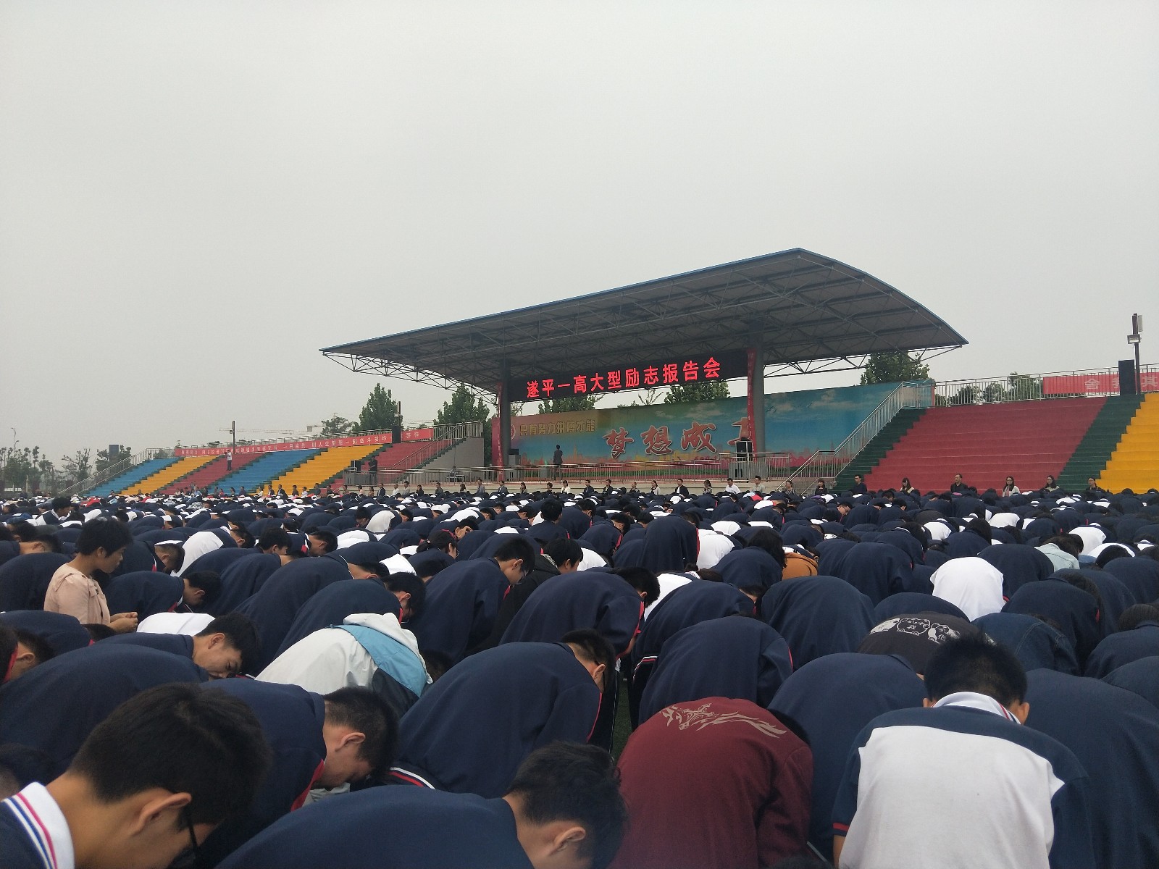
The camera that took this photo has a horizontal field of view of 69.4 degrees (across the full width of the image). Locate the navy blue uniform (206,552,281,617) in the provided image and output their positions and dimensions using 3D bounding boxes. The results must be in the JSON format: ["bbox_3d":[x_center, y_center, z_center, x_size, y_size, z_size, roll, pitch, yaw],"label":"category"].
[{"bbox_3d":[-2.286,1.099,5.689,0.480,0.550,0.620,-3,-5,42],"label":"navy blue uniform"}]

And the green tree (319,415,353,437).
[{"bbox_3d":[-27.594,2.725,95.031,4.200,9.880,4.200,-3,-5,42],"label":"green tree"}]

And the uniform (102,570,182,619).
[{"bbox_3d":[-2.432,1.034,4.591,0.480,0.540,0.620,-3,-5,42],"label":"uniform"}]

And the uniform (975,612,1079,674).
[{"bbox_3d":[1.937,1.052,3.650,0.500,0.580,0.580,-3,-4,36],"label":"uniform"}]

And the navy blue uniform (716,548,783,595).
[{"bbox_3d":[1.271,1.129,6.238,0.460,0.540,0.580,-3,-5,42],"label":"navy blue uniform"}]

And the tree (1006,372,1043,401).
[{"bbox_3d":[31.967,-0.032,60.000,3.000,8.800,3.000,-3,-4,36],"label":"tree"}]

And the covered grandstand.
[{"bbox_3d":[1.937,-0.672,46.118,31.100,9.700,17.700,-3,-5,42],"label":"covered grandstand"}]

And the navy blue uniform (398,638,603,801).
[{"bbox_3d":[-0.290,1.030,3.000,0.520,0.600,0.660,-3,-4,36],"label":"navy blue uniform"}]

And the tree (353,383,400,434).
[{"bbox_3d":[-17.650,0.905,73.103,4.500,10.580,4.500,-3,-5,42],"label":"tree"}]

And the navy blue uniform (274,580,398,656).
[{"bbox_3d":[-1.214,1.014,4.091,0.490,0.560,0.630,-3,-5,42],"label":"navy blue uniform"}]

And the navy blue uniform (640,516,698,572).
[{"bbox_3d":[0.833,1.090,7.900,0.520,0.650,0.520,-3,-4,36],"label":"navy blue uniform"}]

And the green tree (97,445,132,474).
[{"bbox_3d":[-47.309,4.092,85.000,4.000,6.300,4.000,-3,-4,36],"label":"green tree"}]

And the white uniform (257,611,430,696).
[{"bbox_3d":[-1.072,1.077,3.850,0.520,0.600,0.650,-3,-4,36],"label":"white uniform"}]

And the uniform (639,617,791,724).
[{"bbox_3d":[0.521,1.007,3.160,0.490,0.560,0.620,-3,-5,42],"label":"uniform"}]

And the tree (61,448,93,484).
[{"bbox_3d":[-73.314,5.901,121.878,4.900,7.740,4.900,-3,-5,42],"label":"tree"}]

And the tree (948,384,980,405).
[{"bbox_3d":[23.879,0.831,52.061,3.200,7.910,3.200,-3,-5,42],"label":"tree"}]

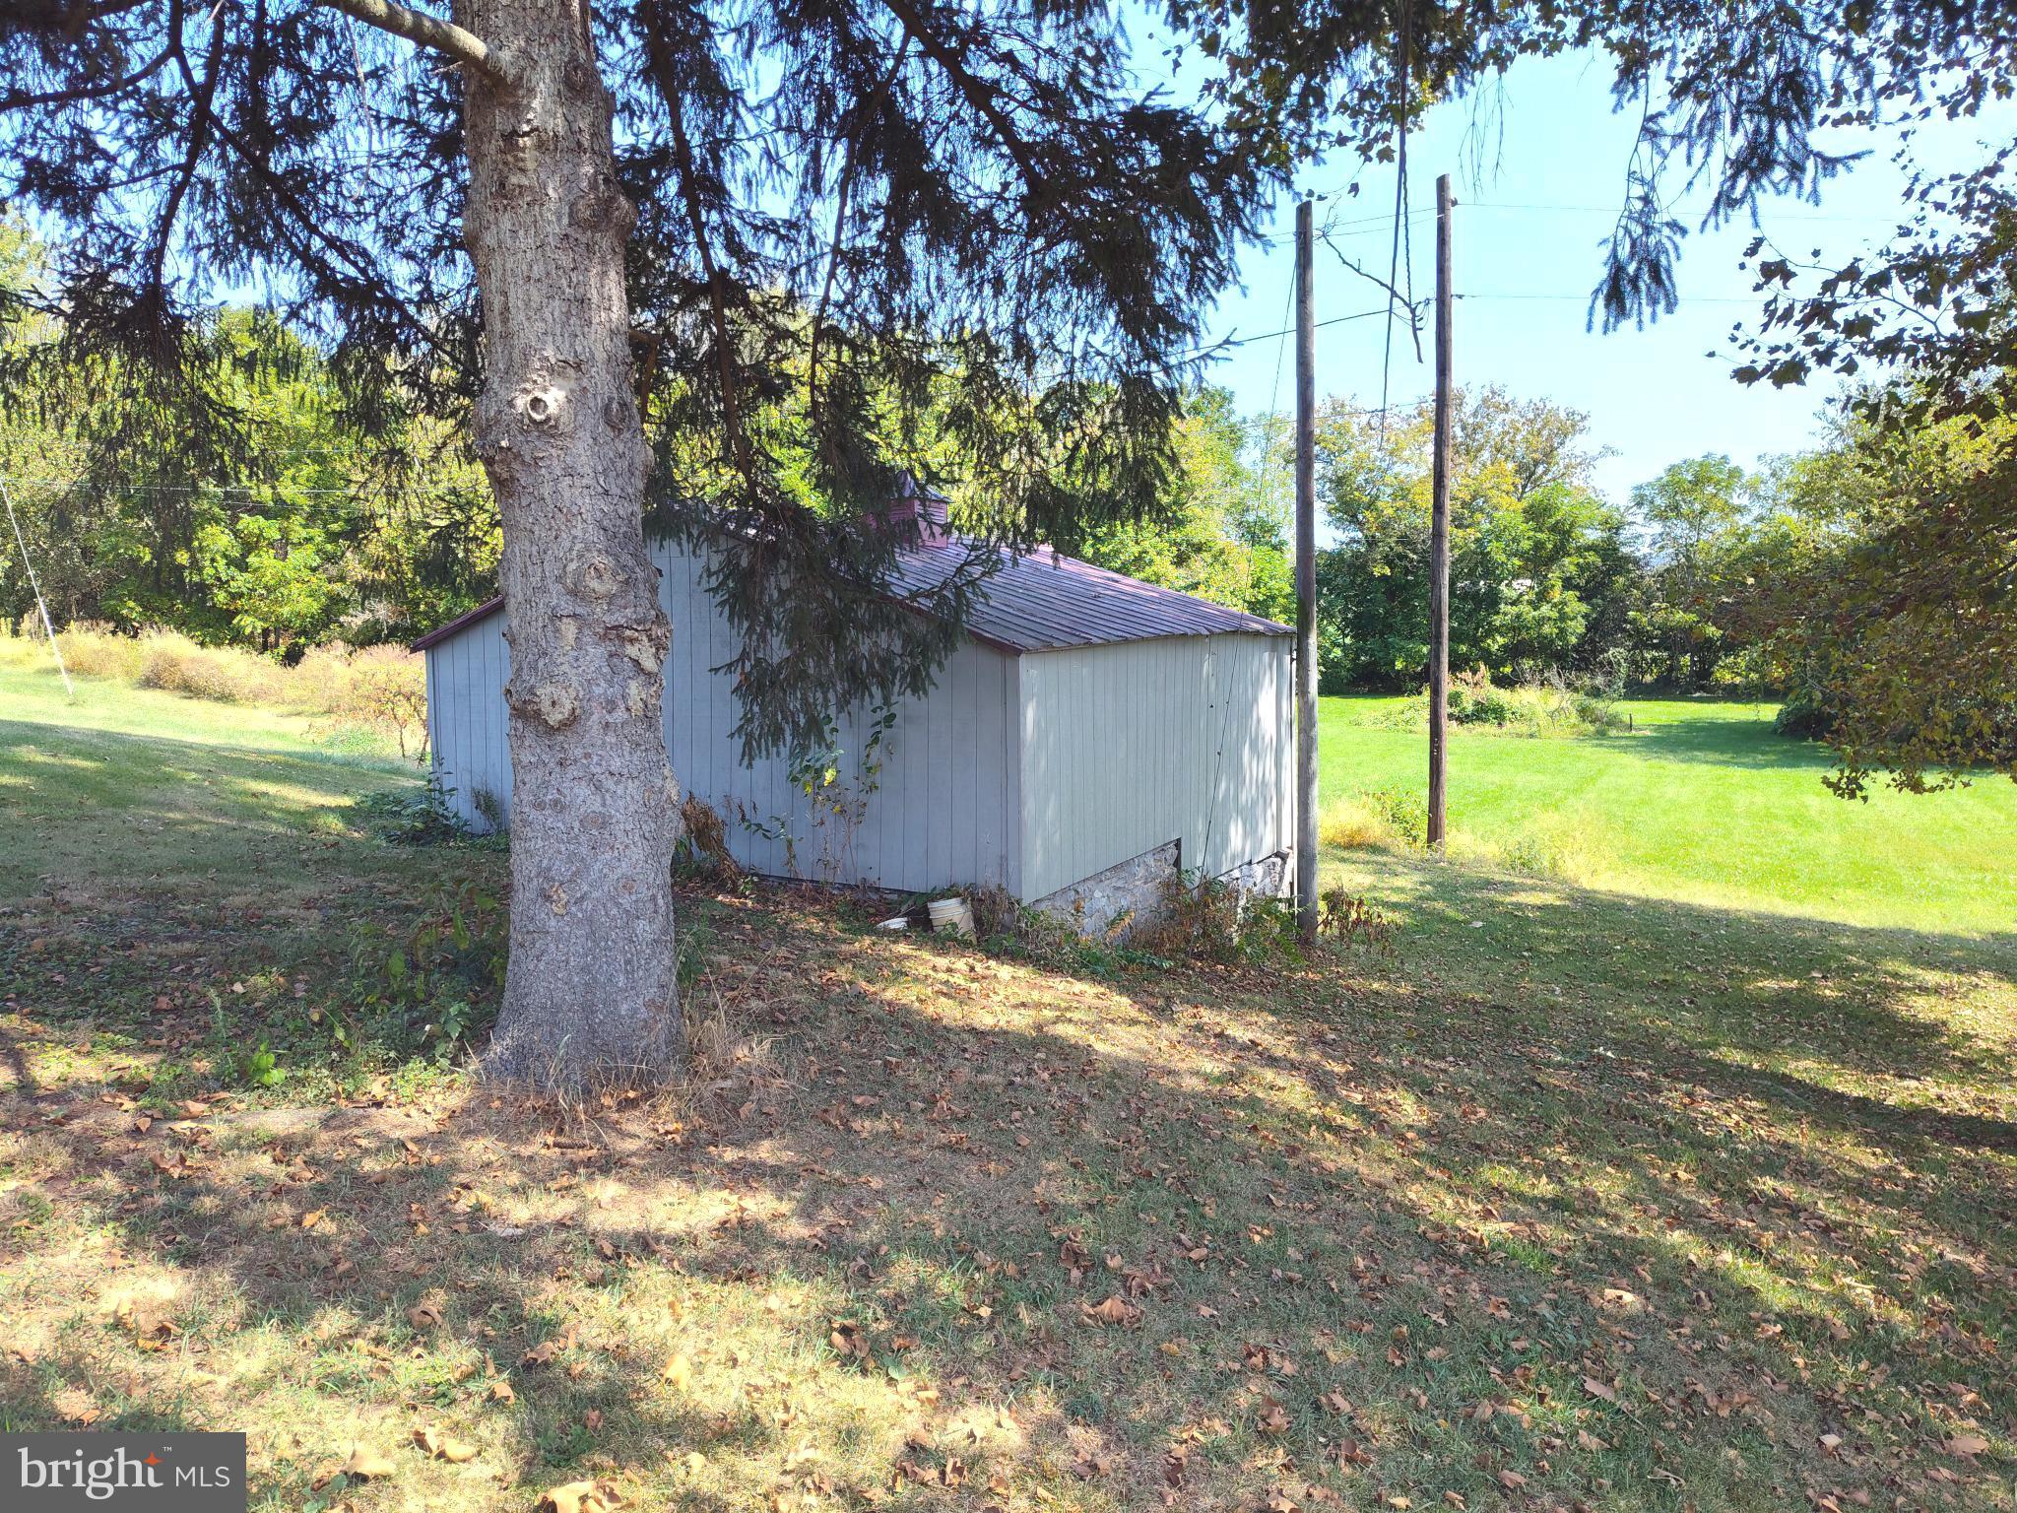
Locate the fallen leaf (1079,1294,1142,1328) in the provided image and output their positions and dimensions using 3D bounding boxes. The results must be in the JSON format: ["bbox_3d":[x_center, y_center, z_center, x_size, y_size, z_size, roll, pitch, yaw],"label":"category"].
[{"bbox_3d":[0.253,1.378,3.330,0.153,0.042,0.090,0,6,0],"label":"fallen leaf"}]

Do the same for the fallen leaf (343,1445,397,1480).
[{"bbox_3d":[-1.200,1.325,2.517,0.100,0.035,0.070,0,6,0],"label":"fallen leaf"}]

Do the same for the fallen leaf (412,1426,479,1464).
[{"bbox_3d":[-1.086,1.326,2.584,0.125,0.040,0.075,0,6,0],"label":"fallen leaf"}]

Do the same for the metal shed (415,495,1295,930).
[{"bbox_3d":[-1.139,-0.454,13.721,6.520,3.947,6.488,4,7,29],"label":"metal shed"}]

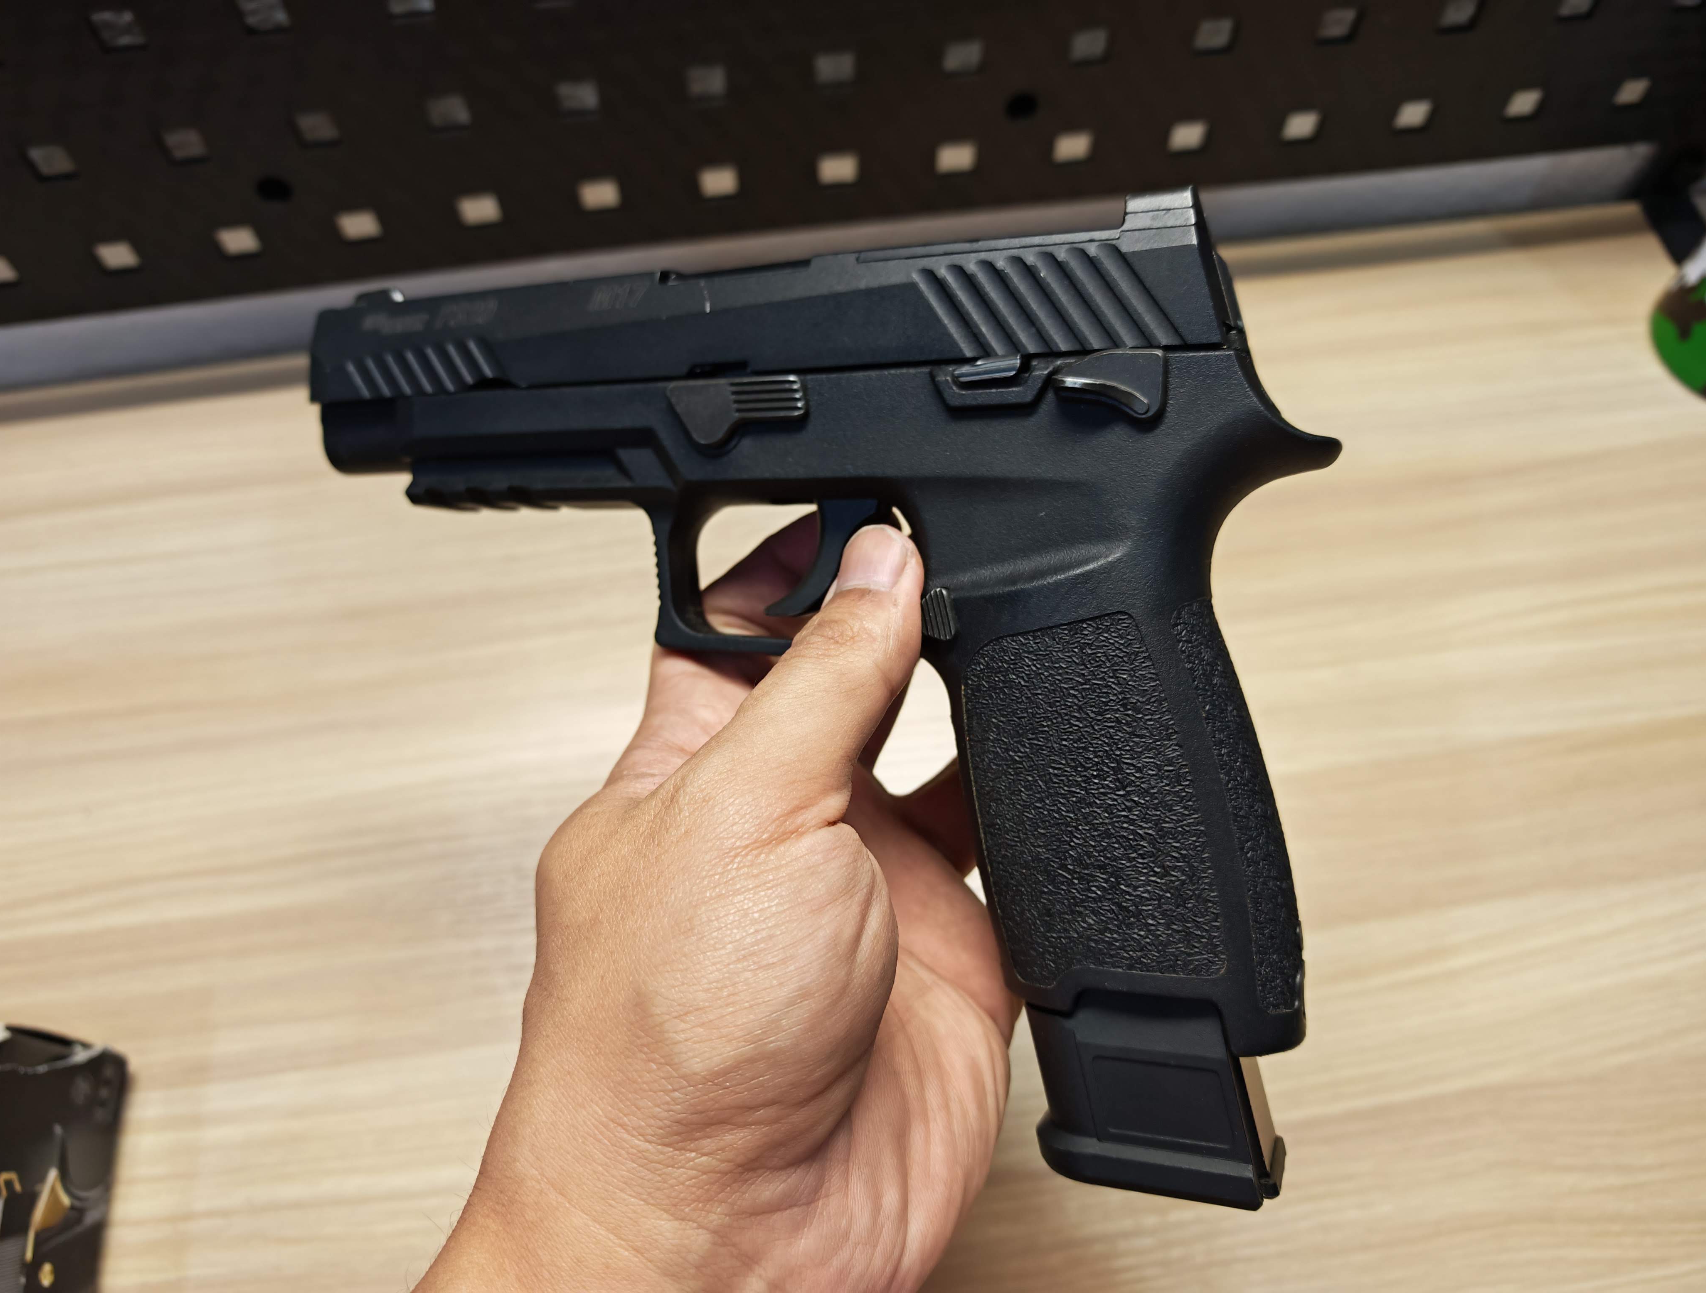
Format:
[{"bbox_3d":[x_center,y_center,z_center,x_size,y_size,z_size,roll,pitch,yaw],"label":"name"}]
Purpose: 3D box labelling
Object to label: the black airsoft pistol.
[{"bbox_3d":[-0.018,0.002,0.225,0.201,0.036,0.155,2,89,22],"label":"black airsoft pistol"}]

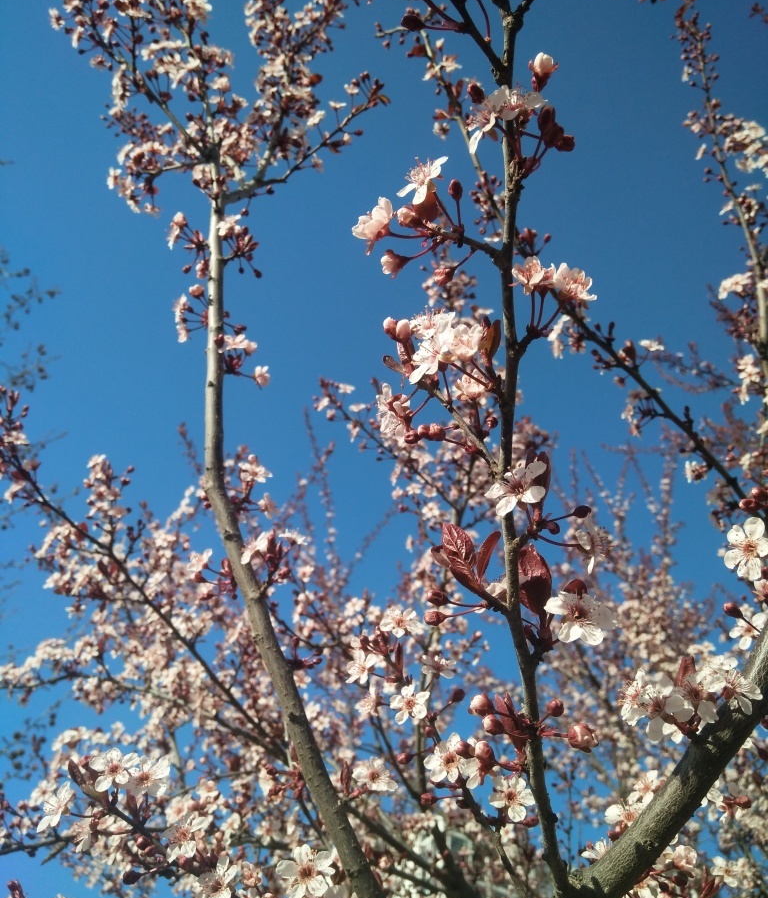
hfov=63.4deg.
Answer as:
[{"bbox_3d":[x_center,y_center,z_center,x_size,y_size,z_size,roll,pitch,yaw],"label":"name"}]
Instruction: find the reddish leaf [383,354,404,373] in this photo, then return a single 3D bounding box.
[{"bbox_3d":[0.004,-0.037,0.270,0.013,0.004,0.004,36,-68,-6],"label":"reddish leaf"}]

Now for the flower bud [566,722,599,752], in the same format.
[{"bbox_3d":[0.105,0.153,0.330,0.016,0.015,0.015,13,-20,21],"label":"flower bud"}]

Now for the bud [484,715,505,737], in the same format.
[{"bbox_3d":[0.041,0.105,0.235,0.009,0.007,0.007,27,0,-24],"label":"bud"}]

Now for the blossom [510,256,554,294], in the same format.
[{"bbox_3d":[0.066,-0.077,0.275,0.019,0.017,0.015,-5,-35,7],"label":"blossom"}]

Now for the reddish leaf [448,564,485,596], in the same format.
[{"bbox_3d":[0.036,0.058,0.275,0.021,0.006,0.008,42,-64,-12],"label":"reddish leaf"}]

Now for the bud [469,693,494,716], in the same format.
[{"bbox_3d":[0.052,0.138,0.335,0.014,0.011,0.011,28,-19,-17],"label":"bud"}]

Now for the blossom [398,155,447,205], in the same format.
[{"bbox_3d":[0.019,-0.134,0.310,0.027,0.027,0.015,-20,-58,31],"label":"blossom"}]

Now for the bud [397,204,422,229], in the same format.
[{"bbox_3d":[0.011,-0.100,0.265,0.011,0.009,0.009,26,0,-9],"label":"bud"}]

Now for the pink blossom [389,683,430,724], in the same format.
[{"bbox_3d":[0.015,0.145,0.355,0.024,0.023,0.010,0,-6,-3],"label":"pink blossom"}]

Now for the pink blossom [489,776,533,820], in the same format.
[{"bbox_3d":[0.068,0.186,0.330,0.025,0.025,0.010,0,-7,0],"label":"pink blossom"}]

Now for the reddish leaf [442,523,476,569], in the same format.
[{"bbox_3d":[0.040,0.052,0.330,0.016,0.026,0.006,-30,6,1],"label":"reddish leaf"}]

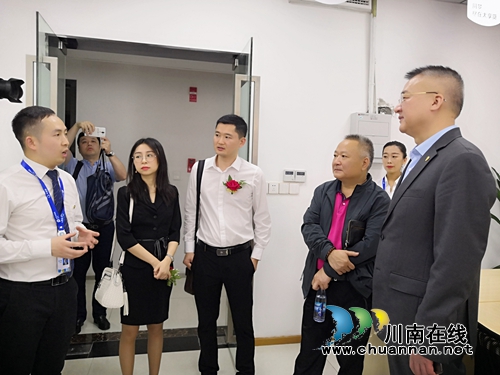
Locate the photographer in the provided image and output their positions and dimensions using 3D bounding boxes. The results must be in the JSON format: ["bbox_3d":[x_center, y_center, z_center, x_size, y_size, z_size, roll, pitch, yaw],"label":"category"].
[{"bbox_3d":[-1.315,0.323,3.291,0.600,1.760,0.500,1,3,-22],"label":"photographer"}]

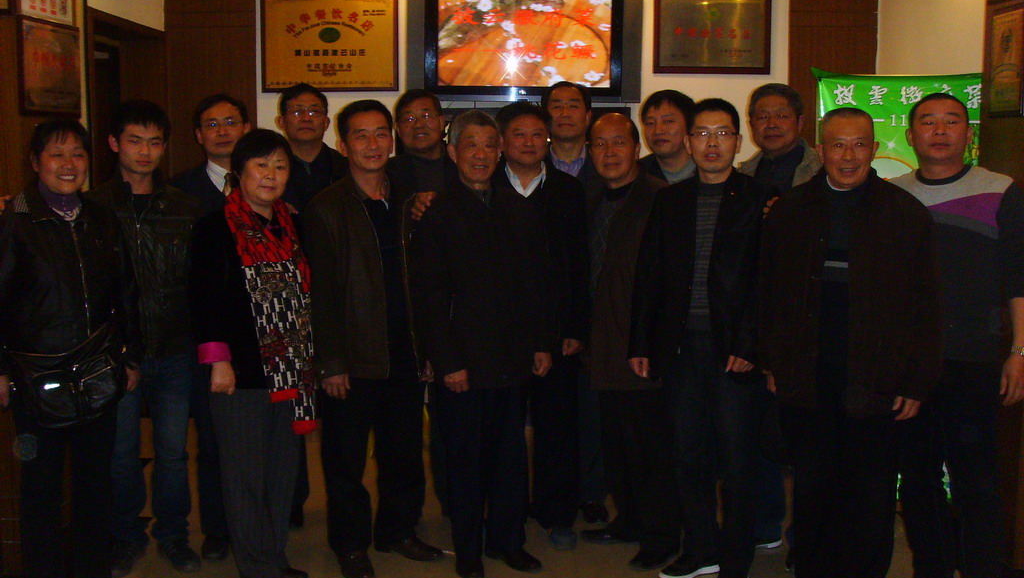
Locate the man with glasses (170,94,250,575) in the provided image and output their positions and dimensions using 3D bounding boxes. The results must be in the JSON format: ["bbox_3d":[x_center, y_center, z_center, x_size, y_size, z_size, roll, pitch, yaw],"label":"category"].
[{"bbox_3d":[-1.053,0.144,4.216,0.490,1.699,0.330,-1,8,-8],"label":"man with glasses"}]

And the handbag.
[{"bbox_3d":[-1.352,0.264,3.530,0.346,0.313,0.130,-2,8,-15],"label":"handbag"}]

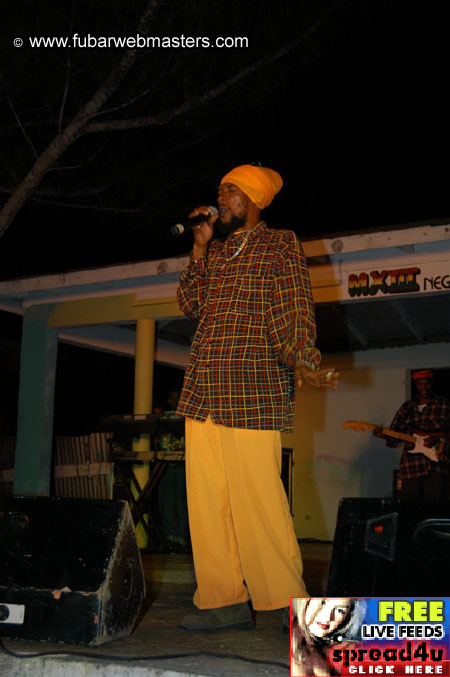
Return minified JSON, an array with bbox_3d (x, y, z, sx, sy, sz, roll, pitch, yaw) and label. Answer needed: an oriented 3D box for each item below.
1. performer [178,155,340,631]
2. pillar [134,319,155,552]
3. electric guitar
[{"bbox_3d":[0.131,0.217,4.032,0.640,1.910,0.520,-7,-12,42],"label":"performer"},{"bbox_3d":[-0.747,0.861,8.896,0.157,2.090,0.157,1,-9,0],"label":"pillar"},{"bbox_3d":[1.548,0.939,8.950,0.980,0.330,0.080,13,-7,0],"label":"electric guitar"}]

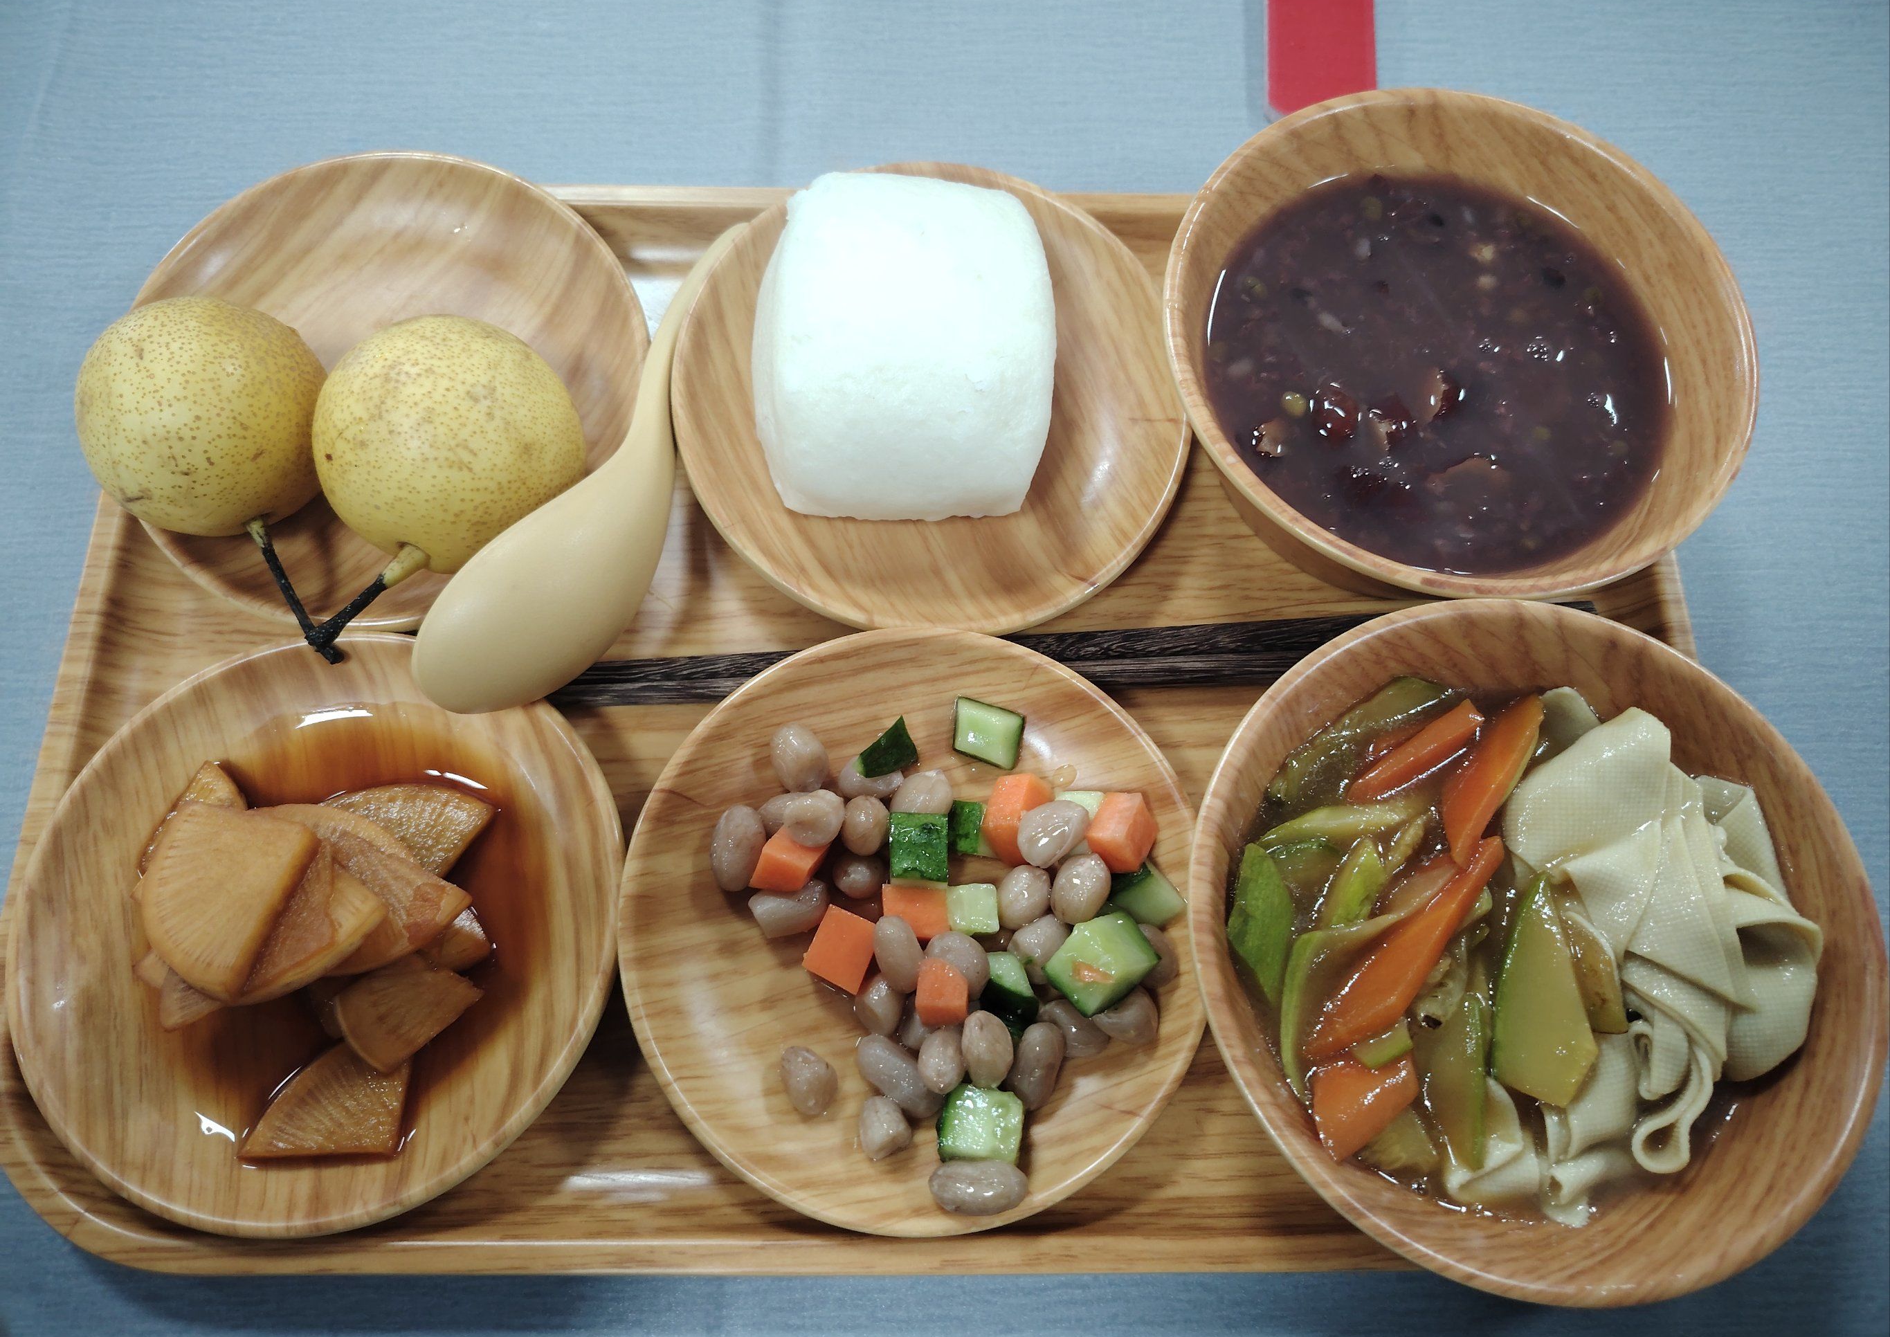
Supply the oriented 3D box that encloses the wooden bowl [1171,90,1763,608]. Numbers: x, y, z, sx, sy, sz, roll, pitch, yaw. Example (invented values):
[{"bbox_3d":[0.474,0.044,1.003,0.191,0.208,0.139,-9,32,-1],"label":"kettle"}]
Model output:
[{"bbox_3d":[0.117,-0.069,0.323,0.133,0.055,0.133,0,72,-2],"label":"wooden bowl"}]

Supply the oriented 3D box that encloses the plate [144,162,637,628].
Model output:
[{"bbox_3d":[-0.136,-0.066,0.326,0.127,0.027,0.127,0,72,-2],"label":"plate"}]

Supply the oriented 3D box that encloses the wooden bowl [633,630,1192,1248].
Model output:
[{"bbox_3d":[-0.006,0.056,0.293,0.127,0.027,0.127,0,72,-2],"label":"wooden bowl"}]

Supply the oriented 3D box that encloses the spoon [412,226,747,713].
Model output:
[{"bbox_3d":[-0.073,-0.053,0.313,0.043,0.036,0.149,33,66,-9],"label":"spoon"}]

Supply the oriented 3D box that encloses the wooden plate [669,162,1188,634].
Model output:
[{"bbox_3d":[-0.003,-0.064,0.332,0.127,0.027,0.127,0,72,-2],"label":"wooden plate"}]

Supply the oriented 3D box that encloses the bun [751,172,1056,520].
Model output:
[{"bbox_3d":[-0.010,-0.080,0.318,0.072,0.049,0.078,1,72,-1],"label":"bun"}]

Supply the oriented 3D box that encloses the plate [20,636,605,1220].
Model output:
[{"bbox_3d":[-0.132,0.056,0.290,0.127,0.027,0.127,0,72,-2],"label":"plate"}]

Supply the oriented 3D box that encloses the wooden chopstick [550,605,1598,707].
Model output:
[{"bbox_3d":[0.029,-0.002,0.323,0.268,0.008,0.017,-3,72,-3],"label":"wooden chopstick"}]

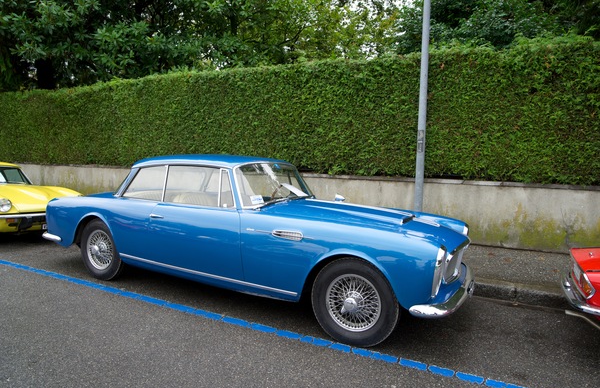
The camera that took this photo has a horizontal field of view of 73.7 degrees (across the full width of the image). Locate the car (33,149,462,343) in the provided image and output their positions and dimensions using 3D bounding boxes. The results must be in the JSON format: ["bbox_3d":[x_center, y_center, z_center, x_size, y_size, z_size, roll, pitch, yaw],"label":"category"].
[{"bbox_3d":[-0.685,0.254,4.293,4.780,1.360,1.710,4,6,29],"label":"car"}]

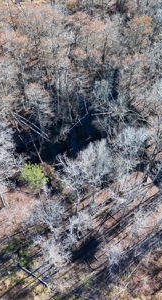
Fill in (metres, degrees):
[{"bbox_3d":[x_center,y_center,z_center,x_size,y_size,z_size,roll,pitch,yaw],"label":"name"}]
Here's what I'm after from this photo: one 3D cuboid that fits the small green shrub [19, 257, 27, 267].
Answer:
[{"bbox_3d":[-7.800,15.100,37.600,1.100,0.950,1.100,0,46,0],"label":"small green shrub"}]

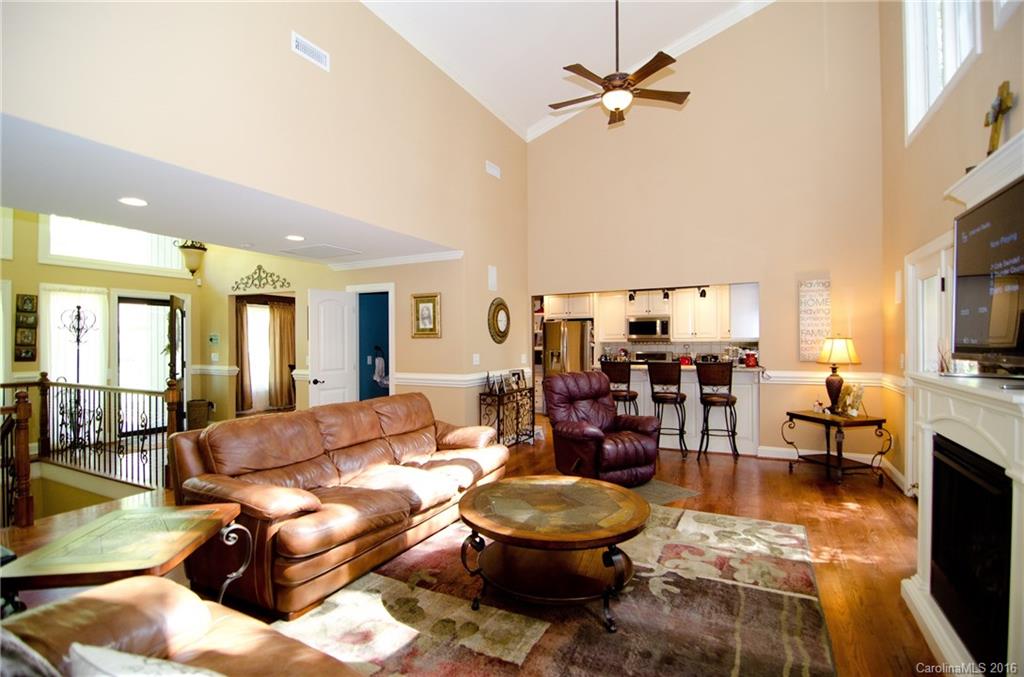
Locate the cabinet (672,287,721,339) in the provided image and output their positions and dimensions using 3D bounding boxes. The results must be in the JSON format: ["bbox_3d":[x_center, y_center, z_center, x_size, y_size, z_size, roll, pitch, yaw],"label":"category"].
[{"bbox_3d":[3.286,-0.457,8.075,0.775,0.980,0.340,0,0,28],"label":"cabinet"}]

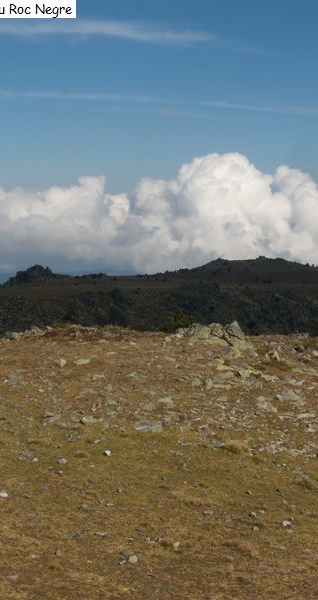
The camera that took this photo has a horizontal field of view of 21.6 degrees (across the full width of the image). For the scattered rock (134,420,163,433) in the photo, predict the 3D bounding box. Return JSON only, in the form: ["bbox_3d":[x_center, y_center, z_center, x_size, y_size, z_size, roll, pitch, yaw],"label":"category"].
[{"bbox_3d":[-0.179,2.159,14.200,0.480,0.130,0.340,0,3,0],"label":"scattered rock"}]

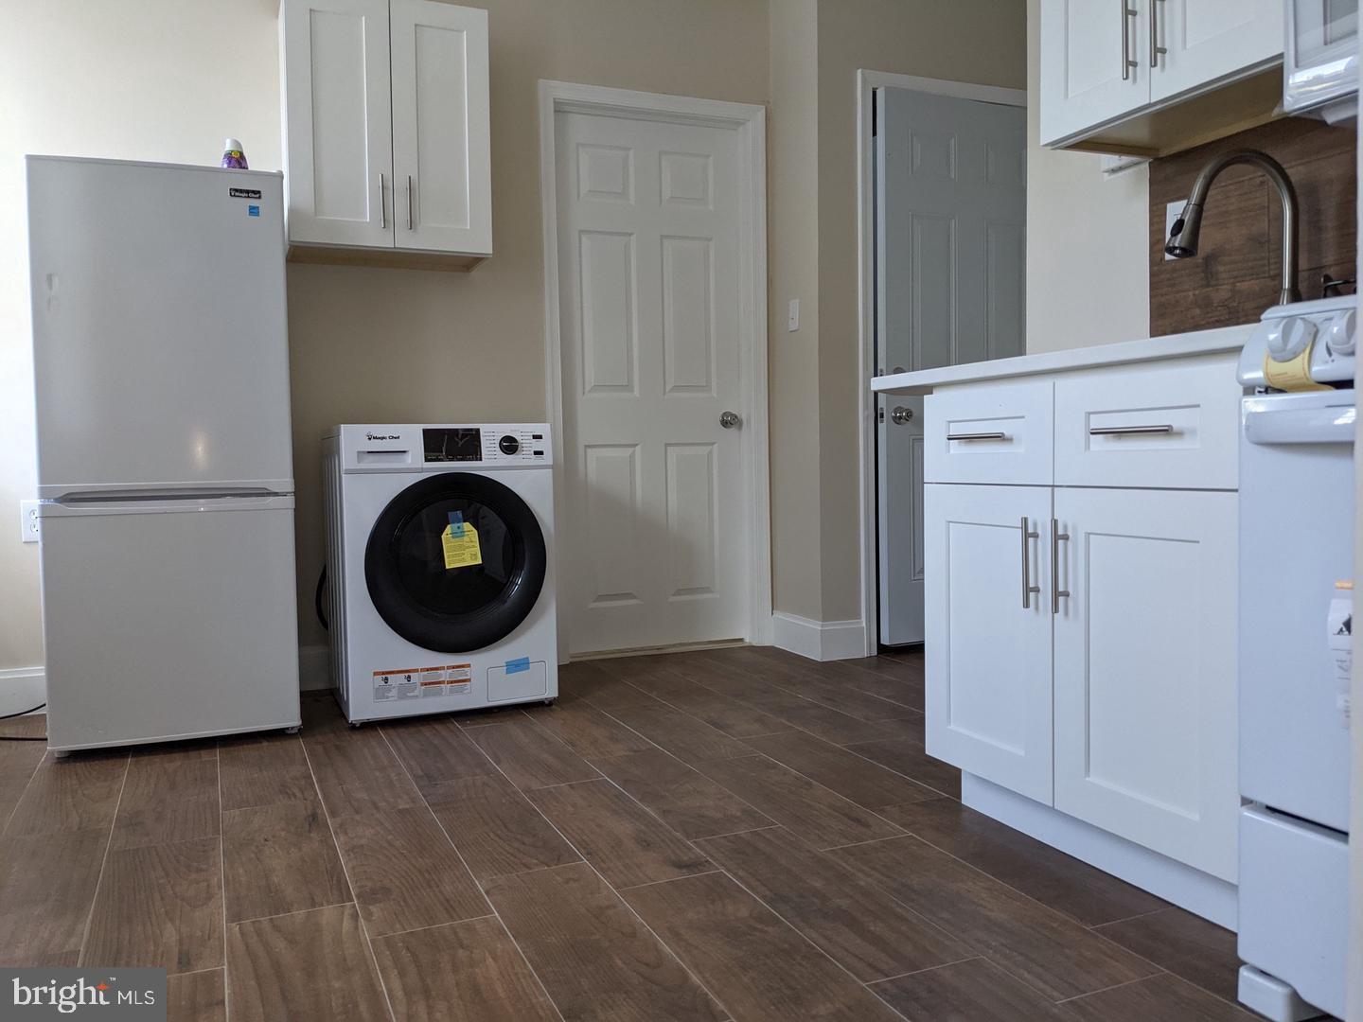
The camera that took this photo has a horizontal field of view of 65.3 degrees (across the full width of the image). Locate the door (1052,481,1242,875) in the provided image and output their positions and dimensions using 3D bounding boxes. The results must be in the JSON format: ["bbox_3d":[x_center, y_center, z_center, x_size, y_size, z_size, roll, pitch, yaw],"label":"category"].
[{"bbox_3d":[0.724,0.244,1.661,0.022,0.557,0.375,-2,3,-22],"label":"door"}]

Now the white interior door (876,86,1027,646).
[{"bbox_3d":[1.088,-0.523,4.018,0.780,2.007,0.044,-2,3,-25],"label":"white interior door"}]

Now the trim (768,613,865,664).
[{"bbox_3d":[0.512,0.459,4.010,0.200,0.147,0.375,-2,3,-22],"label":"trim"}]

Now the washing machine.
[{"bbox_3d":[-0.765,0.162,3.304,0.600,0.850,0.580,-2,3,-25],"label":"washing machine"}]

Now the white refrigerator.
[{"bbox_3d":[-1.429,-0.142,3.023,0.597,1.508,0.600,-2,3,-20],"label":"white refrigerator"}]

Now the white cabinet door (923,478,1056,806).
[{"bbox_3d":[0.580,0.229,2.006,0.022,0.557,0.372,-2,3,-22],"label":"white cabinet door"}]

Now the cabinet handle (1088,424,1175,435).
[{"bbox_3d":[0.694,-0.125,1.625,0.038,0.012,0.166,-2,3,-22],"label":"cabinet handle"}]

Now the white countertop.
[{"bbox_3d":[0.865,-0.264,1.995,0.650,0.030,1.020,-2,3,-22],"label":"white countertop"}]

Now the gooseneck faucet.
[{"bbox_3d":[1.023,-0.468,1.962,0.290,0.376,0.065,-2,3,-14],"label":"gooseneck faucet"}]

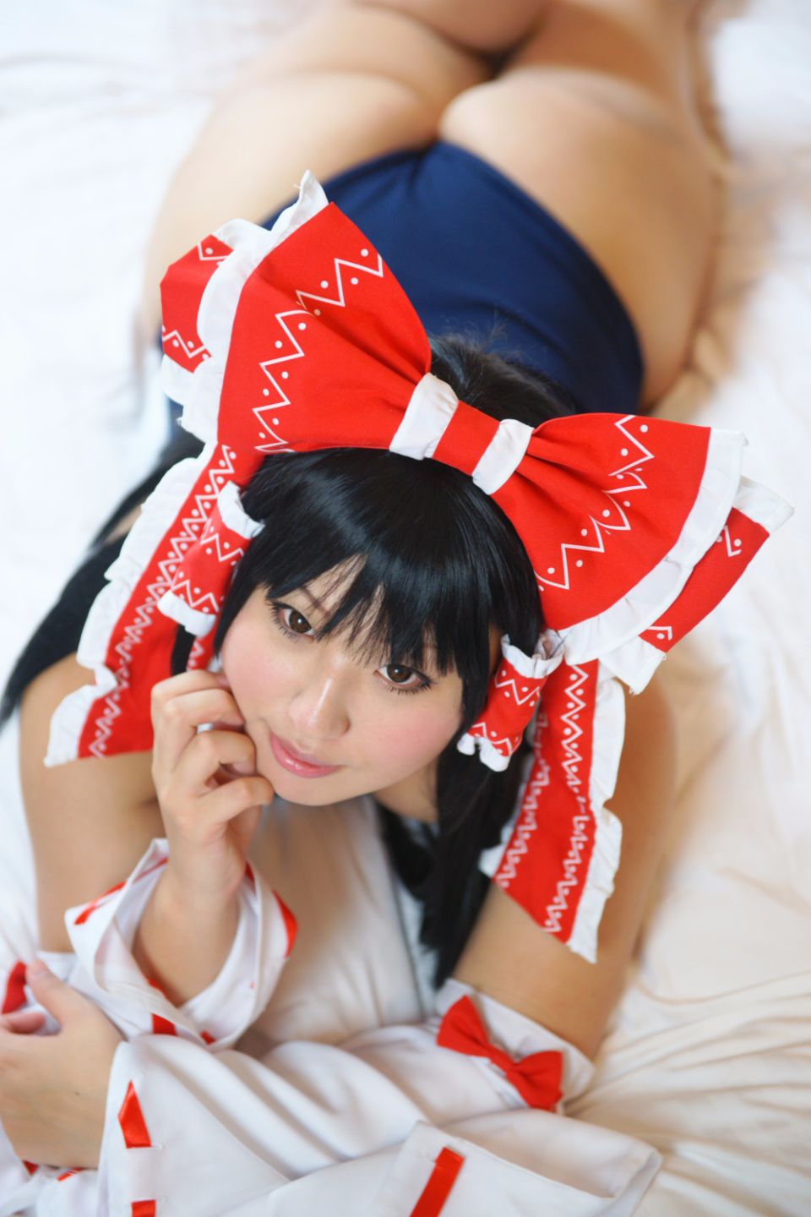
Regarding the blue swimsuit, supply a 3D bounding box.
[{"bbox_3d":[0.008,-0.135,1.597,0.340,0.230,0.520,5,33,6],"label":"blue swimsuit"}]

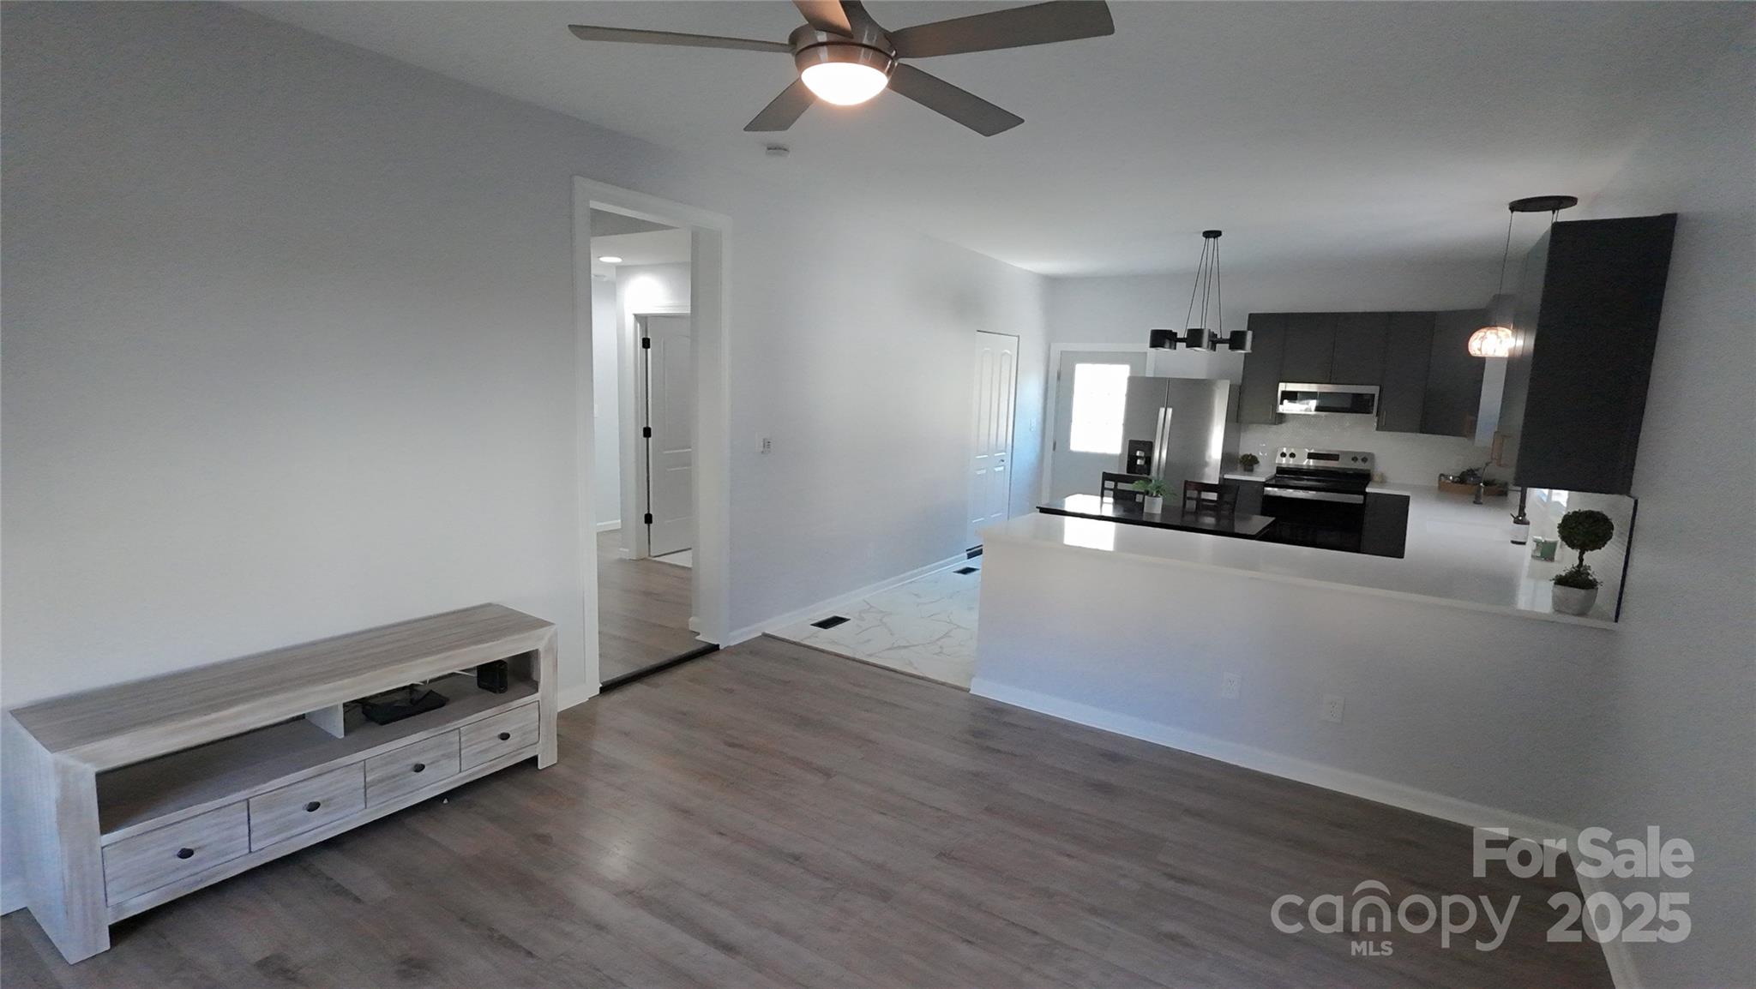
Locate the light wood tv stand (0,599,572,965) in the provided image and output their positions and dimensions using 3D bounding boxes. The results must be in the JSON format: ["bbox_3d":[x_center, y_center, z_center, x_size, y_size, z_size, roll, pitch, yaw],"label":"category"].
[{"bbox_3d":[-2.087,0.944,2.497,0.469,0.644,1.436,7,9,38],"label":"light wood tv stand"}]

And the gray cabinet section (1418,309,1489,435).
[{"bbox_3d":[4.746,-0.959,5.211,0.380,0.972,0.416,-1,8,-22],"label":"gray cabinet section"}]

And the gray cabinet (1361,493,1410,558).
[{"bbox_3d":[4.500,0.442,5.868,0.315,0.906,0.644,6,9,31],"label":"gray cabinet"}]

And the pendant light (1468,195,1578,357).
[{"bbox_3d":[4.071,-1.347,4.119,0.436,0.941,0.436,6,9,33],"label":"pendant light"}]

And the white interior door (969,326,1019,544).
[{"bbox_3d":[1.196,-0.541,6.705,0.050,2.173,0.849,8,9,39],"label":"white interior door"}]

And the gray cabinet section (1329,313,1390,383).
[{"bbox_3d":[4.198,-1.257,5.714,0.346,0.602,0.330,7,9,31],"label":"gray cabinet section"}]

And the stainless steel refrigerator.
[{"bbox_3d":[2.992,-0.206,6.558,0.867,1.859,0.716,6,9,31],"label":"stainless steel refrigerator"}]

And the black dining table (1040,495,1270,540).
[{"bbox_3d":[2.133,0.516,5.129,1.520,0.770,0.840,7,10,39],"label":"black dining table"}]

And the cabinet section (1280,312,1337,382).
[{"bbox_3d":[3.892,-1.303,5.901,0.377,0.602,0.330,7,9,31],"label":"cabinet section"}]

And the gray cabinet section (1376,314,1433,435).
[{"bbox_3d":[4.476,-1.028,5.566,0.306,0.975,0.330,7,9,31],"label":"gray cabinet section"}]

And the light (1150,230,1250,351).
[{"bbox_3d":[2.544,-1.571,5.067,0.669,0.918,0.669,6,9,33],"label":"light"}]

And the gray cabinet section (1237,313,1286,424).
[{"bbox_3d":[3.601,-1.159,6.099,0.305,0.983,0.330,7,9,31],"label":"gray cabinet section"}]

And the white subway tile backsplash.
[{"bbox_3d":[4.552,-0.402,6.124,1.989,0.604,0.030,6,8,29],"label":"white subway tile backsplash"}]

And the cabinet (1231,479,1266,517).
[{"bbox_3d":[3.556,0.322,6.391,0.331,0.906,0.613,6,9,31],"label":"cabinet"}]

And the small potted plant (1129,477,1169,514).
[{"bbox_3d":[2.118,0.007,5.064,0.231,0.267,0.231,6,9,33],"label":"small potted plant"}]

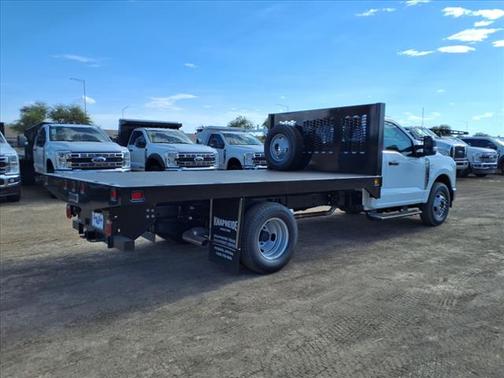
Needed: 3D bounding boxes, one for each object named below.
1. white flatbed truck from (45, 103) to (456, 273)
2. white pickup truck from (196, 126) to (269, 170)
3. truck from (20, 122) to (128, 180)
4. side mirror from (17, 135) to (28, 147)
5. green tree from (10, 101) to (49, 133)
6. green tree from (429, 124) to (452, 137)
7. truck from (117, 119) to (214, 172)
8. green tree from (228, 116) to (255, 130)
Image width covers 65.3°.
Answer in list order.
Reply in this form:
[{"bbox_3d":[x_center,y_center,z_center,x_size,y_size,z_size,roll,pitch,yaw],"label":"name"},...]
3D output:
[{"bbox_3d":[0.828,-0.290,6.274,7.000,2.060,2.420,-4,8,-40],"label":"white flatbed truck"},{"bbox_3d":[-1.369,-1.562,16.955,2.300,2.280,6.400,-4,8,-40],"label":"white pickup truck"},{"bbox_3d":[-6.152,-1.134,13.010,2.350,2.120,6.400,-4,8,-40],"label":"truck"},{"bbox_3d":[-6.468,-1.375,11.107,0.250,0.330,0.160,-4,8,-40],"label":"side mirror"},{"bbox_3d":[-22.456,-5.905,39.633,3.800,5.530,3.800,1,6,0],"label":"green tree"},{"bbox_3d":[28.872,-7.118,59.537,3.800,5.240,3.800,1,6,0],"label":"green tree"},{"bbox_3d":[-3.768,-1.434,15.078,2.350,2.350,6.400,-4,8,-40],"label":"truck"},{"bbox_3d":[-1.346,-6.785,51.575,3.800,5.380,3.800,1,6,0],"label":"green tree"}]

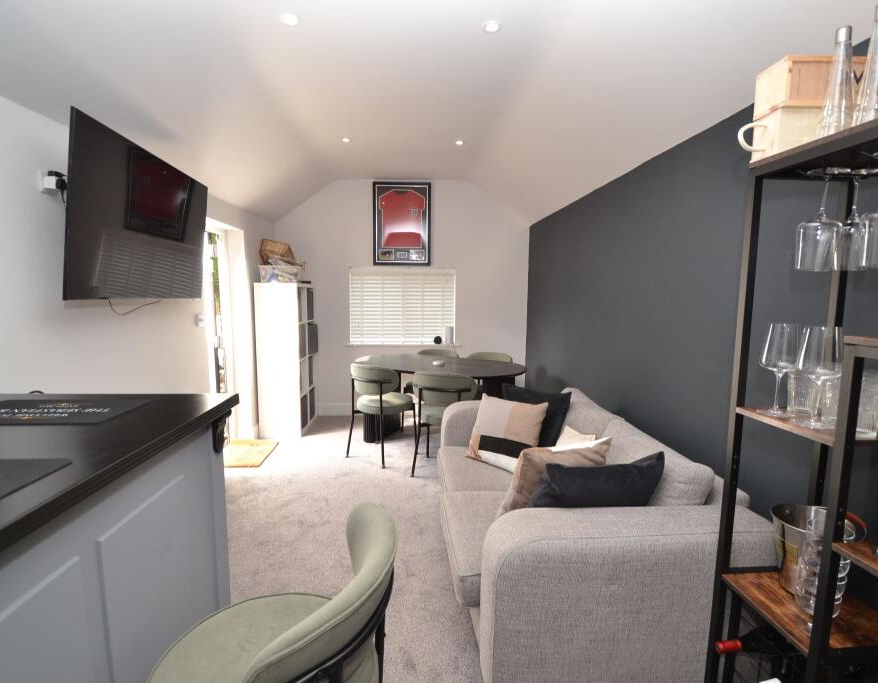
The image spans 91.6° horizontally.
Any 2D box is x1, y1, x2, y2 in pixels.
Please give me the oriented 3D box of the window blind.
[{"bbox_3d":[-0.391,-0.387,4.712,1.171,0.849,0.070,0,7,-3],"label":"window blind"}]

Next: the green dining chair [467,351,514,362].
[{"bbox_3d":[0.466,0.537,4.124,0.540,0.790,0.550,4,7,27],"label":"green dining chair"}]

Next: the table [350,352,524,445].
[{"bbox_3d":[-0.020,0.577,3.926,1.630,0.750,0.890,4,7,28],"label":"table"}]

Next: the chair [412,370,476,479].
[{"bbox_3d":[0.077,0.622,3.361,0.540,0.790,0.550,3,7,23],"label":"chair"}]

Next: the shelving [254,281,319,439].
[{"bbox_3d":[-1.542,0.155,4.381,0.390,1.470,0.770,0,7,-5],"label":"shelving"}]

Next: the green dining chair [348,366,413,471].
[{"bbox_3d":[-0.475,0.583,3.678,0.540,0.790,0.550,4,8,32],"label":"green dining chair"}]

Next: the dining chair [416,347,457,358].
[{"bbox_3d":[-0.063,0.517,4.281,0.540,0.790,0.550,4,7,29],"label":"dining chair"}]

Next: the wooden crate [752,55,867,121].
[{"bbox_3d":[1.038,-0.666,1.144,0.320,0.120,0.100,0,7,-3],"label":"wooden crate"}]

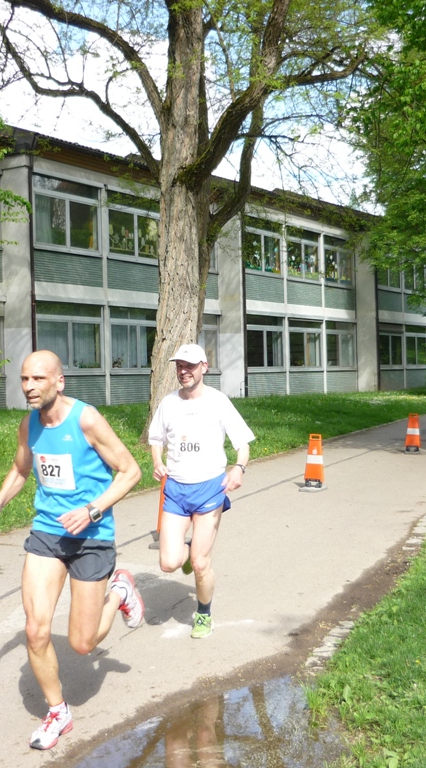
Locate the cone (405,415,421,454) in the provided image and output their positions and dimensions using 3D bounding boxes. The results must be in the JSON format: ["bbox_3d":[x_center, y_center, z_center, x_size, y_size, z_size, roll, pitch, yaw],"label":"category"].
[{"bbox_3d":[3.585,0.896,17.500,0.270,0.700,0.380,-1,1,23],"label":"cone"}]

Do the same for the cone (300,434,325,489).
[{"bbox_3d":[1.280,1.018,12.500,0.270,0.700,0.400,-1,1,23],"label":"cone"}]

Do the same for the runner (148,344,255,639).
[{"bbox_3d":[-0.077,0.634,5.980,0.630,1.740,0.720,-1,0,19],"label":"runner"}]

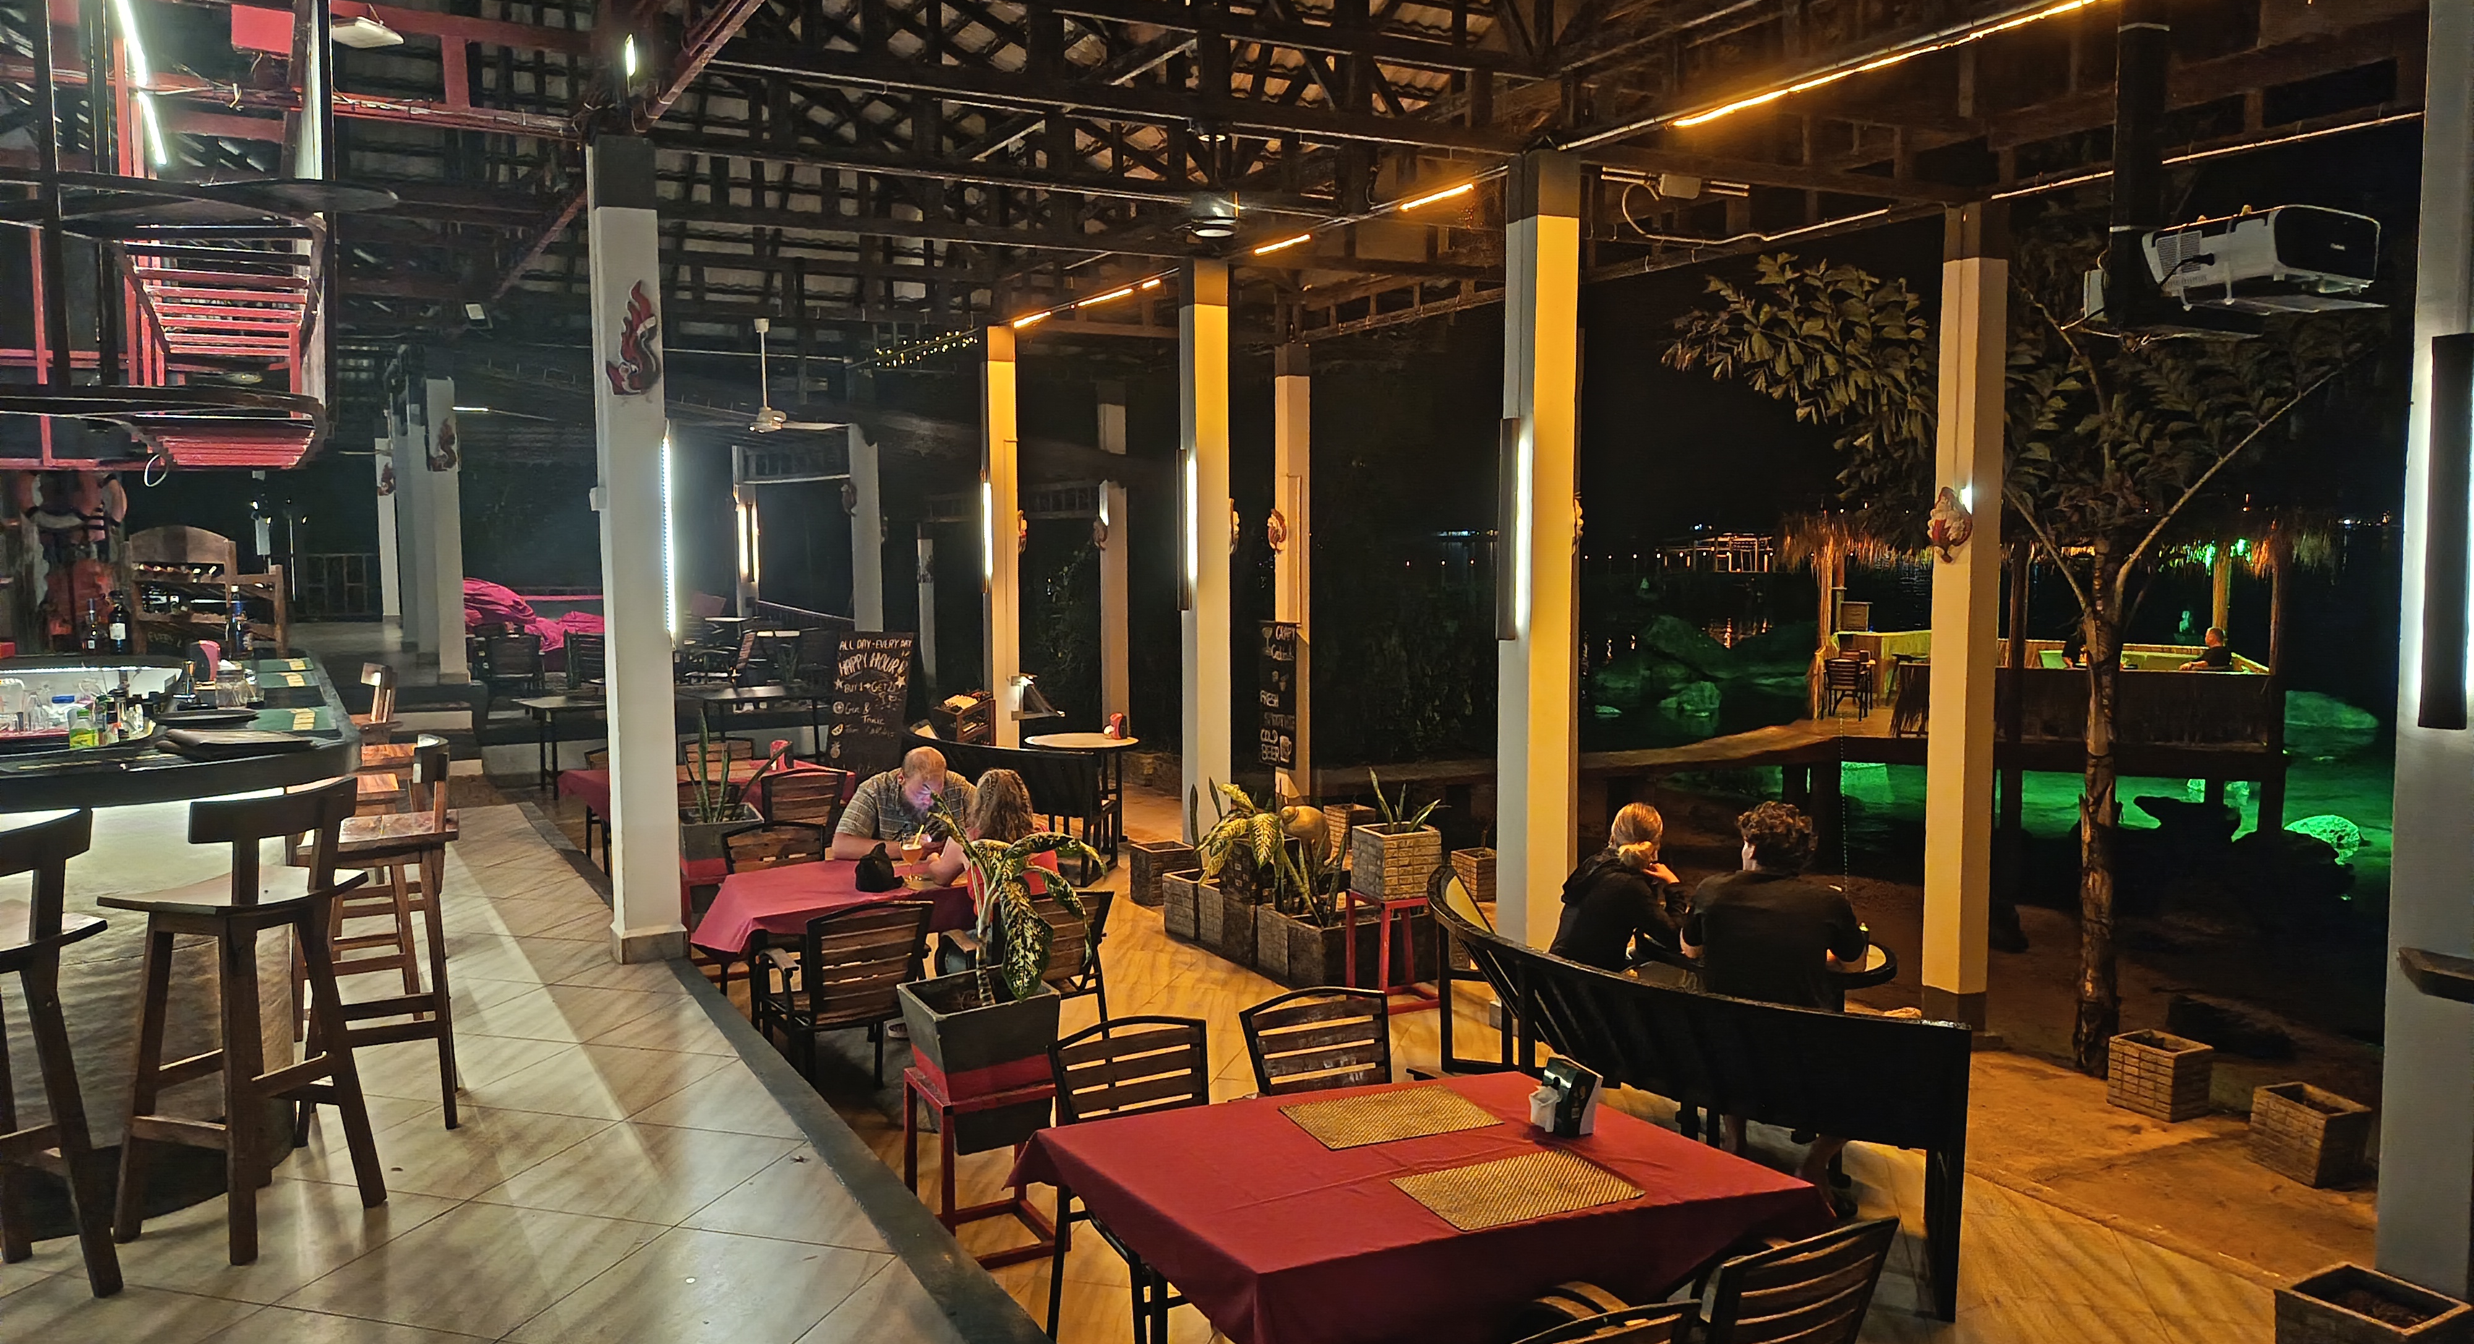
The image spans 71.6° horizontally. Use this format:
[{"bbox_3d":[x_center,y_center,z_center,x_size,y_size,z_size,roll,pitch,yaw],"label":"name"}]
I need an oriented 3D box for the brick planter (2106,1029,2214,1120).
[{"bbox_3d":[3.782,1.651,7.025,0.260,0.275,0.265,-3,5,-26],"label":"brick planter"}]

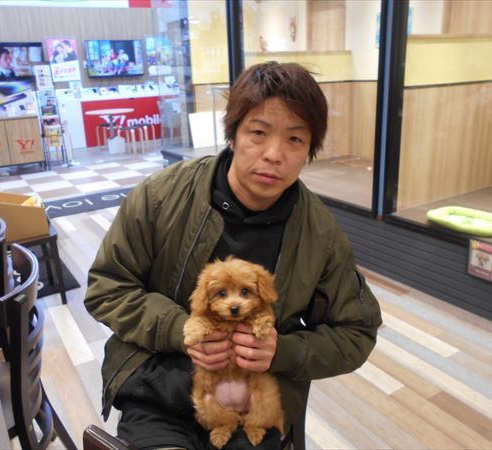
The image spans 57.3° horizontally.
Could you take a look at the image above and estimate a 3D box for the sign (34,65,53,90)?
[{"bbox_3d":[-3.227,-2.356,7.194,0.260,0.380,0.030,-14,21,-31],"label":"sign"}]

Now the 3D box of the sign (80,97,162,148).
[{"bbox_3d":[-2.607,-2.204,9.613,1.670,0.900,0.080,-14,21,-31],"label":"sign"}]

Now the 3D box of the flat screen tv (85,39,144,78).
[{"bbox_3d":[-2.765,-3.548,9.647,1.230,0.720,0.080,-14,21,-31],"label":"flat screen tv"}]

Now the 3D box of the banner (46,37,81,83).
[{"bbox_3d":[-3.639,-3.308,9.097,0.550,0.800,0.030,-14,21,-31],"label":"banner"}]

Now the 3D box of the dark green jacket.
[{"bbox_3d":[-0.026,0.118,0.945,0.600,0.540,0.430,-2,18,0],"label":"dark green jacket"}]

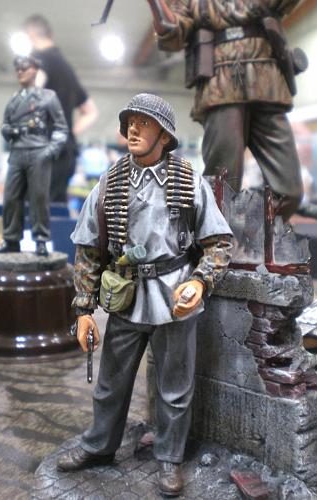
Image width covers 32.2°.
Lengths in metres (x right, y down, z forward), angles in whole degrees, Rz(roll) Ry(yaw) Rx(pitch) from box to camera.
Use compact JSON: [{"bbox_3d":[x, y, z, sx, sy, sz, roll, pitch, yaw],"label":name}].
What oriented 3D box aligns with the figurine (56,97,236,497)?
[{"bbox_3d":[-0.003,0.014,0.168,0.051,0.120,0.038,2,8,13],"label":"figurine"}]

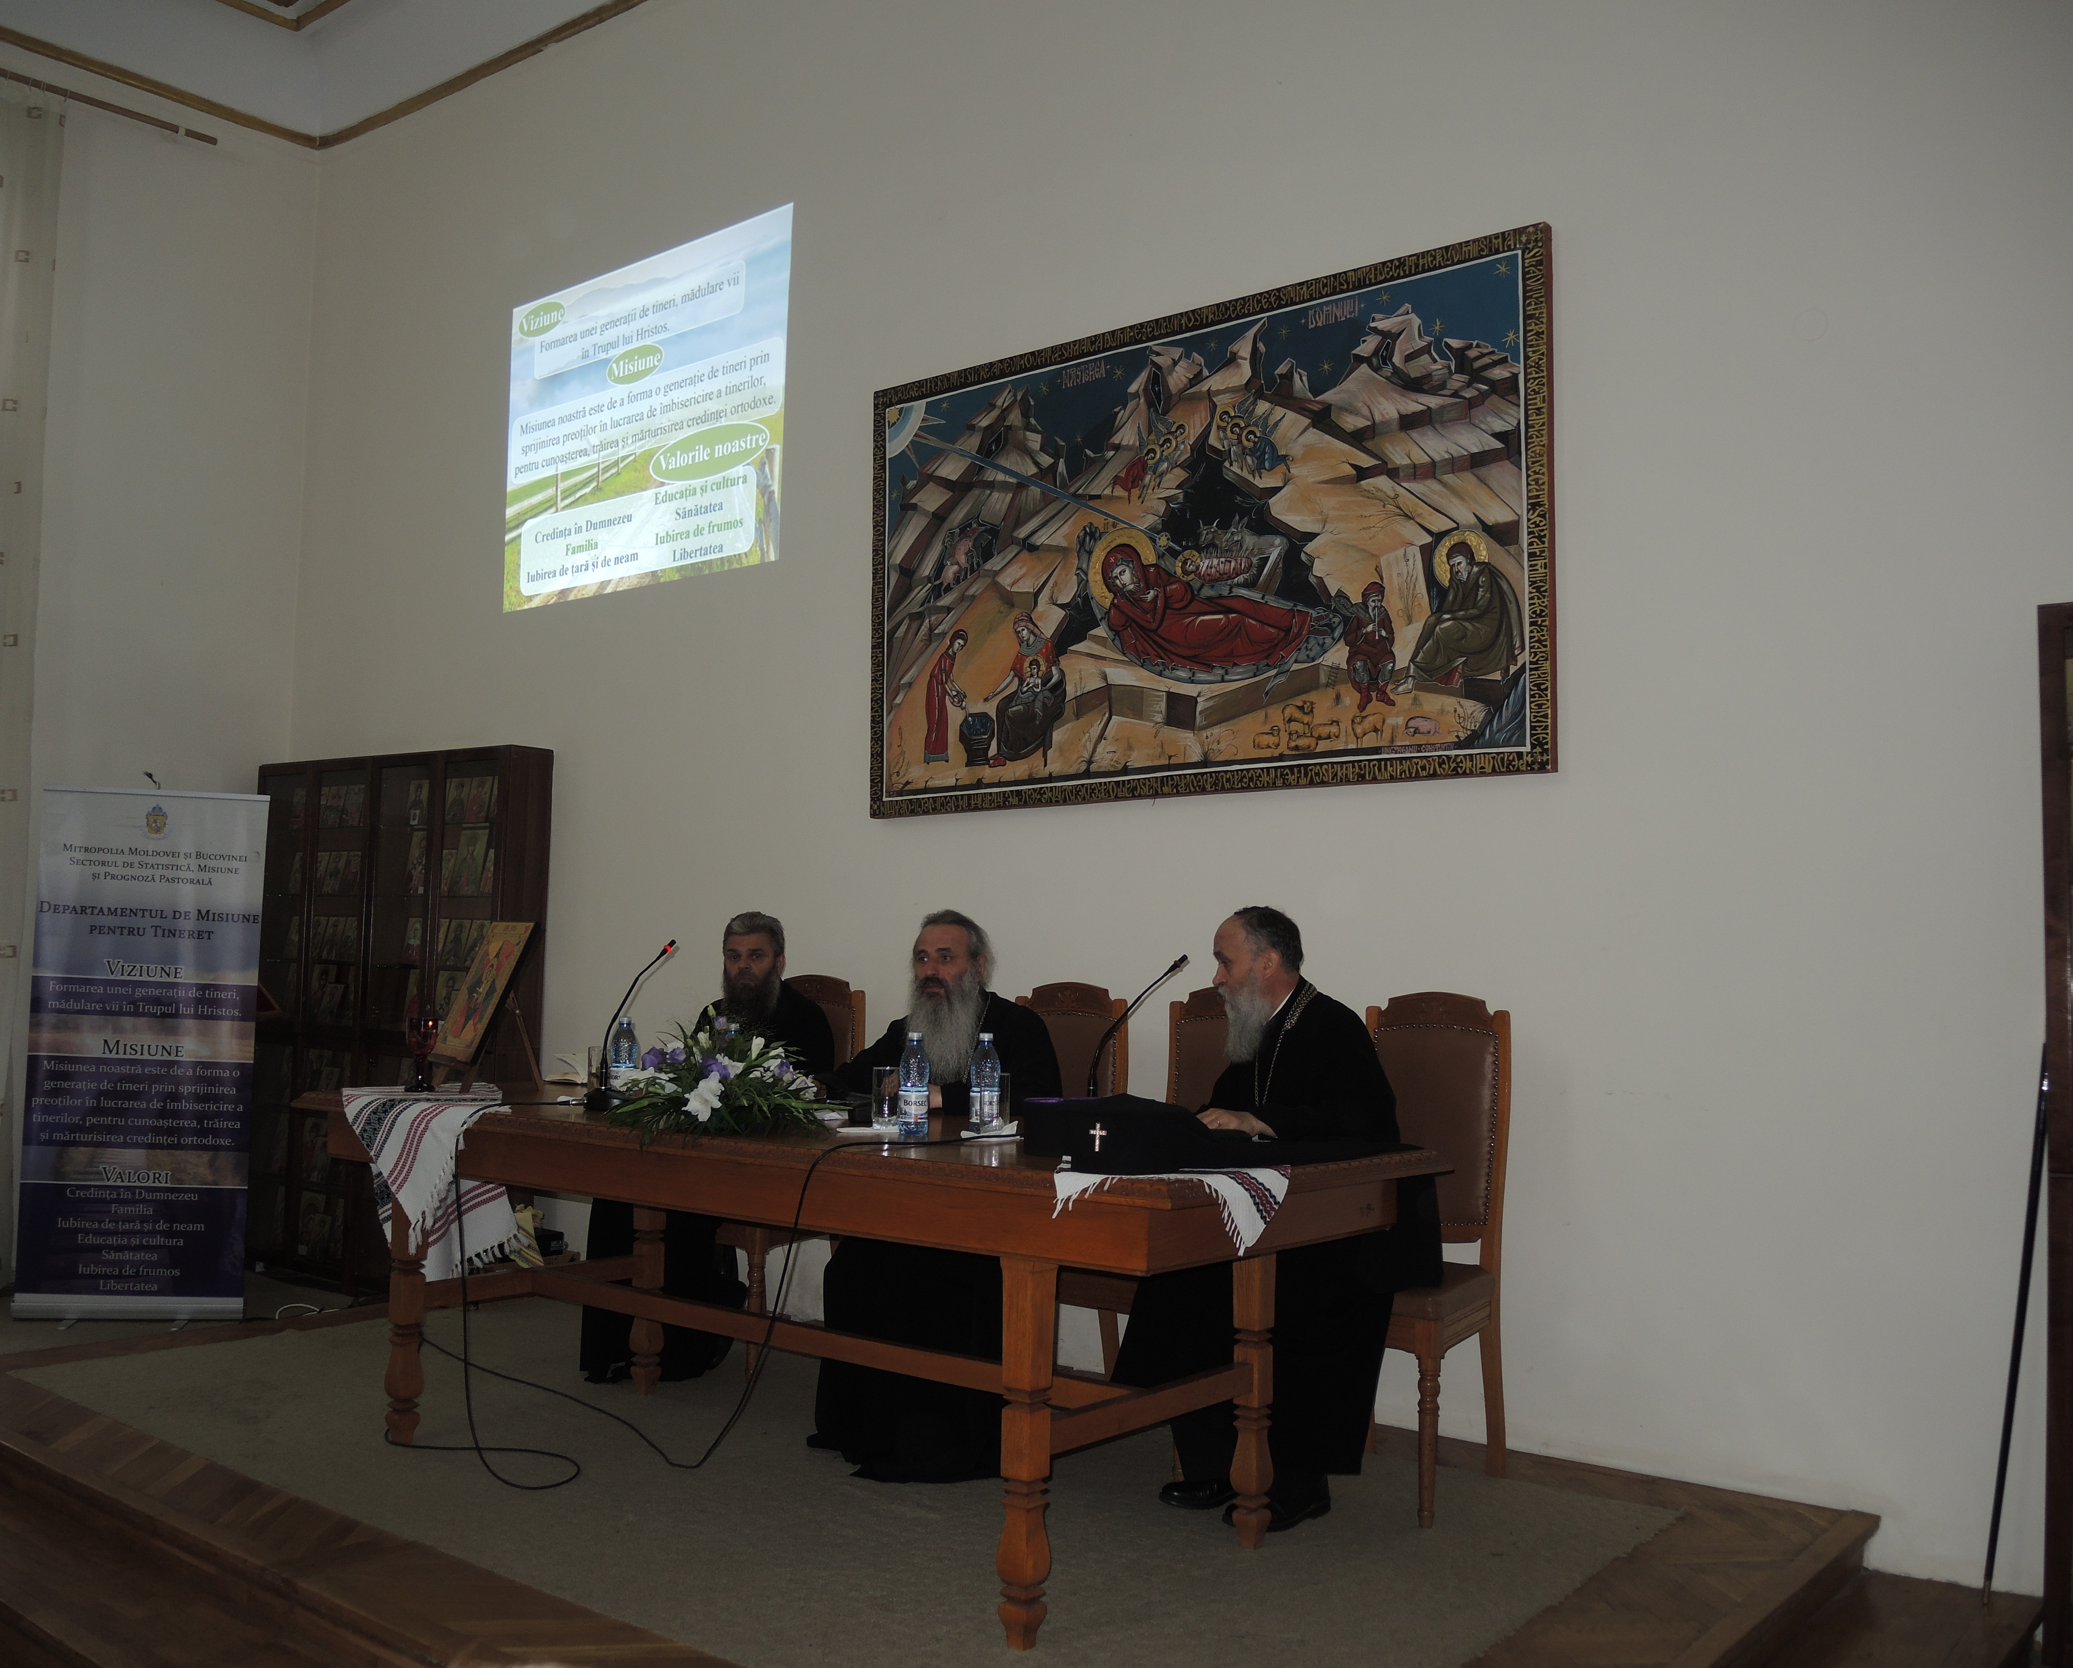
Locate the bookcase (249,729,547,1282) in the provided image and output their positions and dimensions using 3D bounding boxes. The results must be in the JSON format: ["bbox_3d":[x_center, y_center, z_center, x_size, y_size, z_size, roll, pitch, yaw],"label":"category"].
[{"bbox_3d":[-2.641,0.773,7.349,1.558,2.170,0.224,-2,-5,33],"label":"bookcase"}]

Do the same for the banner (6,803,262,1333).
[{"bbox_3d":[-3.337,0.827,6.710,0.844,1.959,0.201,1,-5,-4],"label":"banner"}]

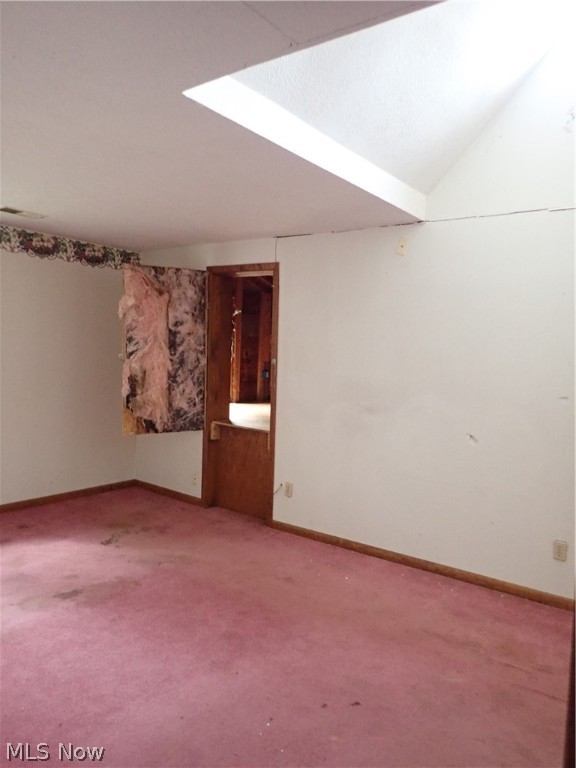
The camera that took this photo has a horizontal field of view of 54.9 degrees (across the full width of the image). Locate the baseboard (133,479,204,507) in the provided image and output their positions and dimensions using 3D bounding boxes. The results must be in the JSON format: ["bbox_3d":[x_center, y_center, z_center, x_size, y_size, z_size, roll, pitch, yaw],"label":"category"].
[{"bbox_3d":[-1.168,1.045,5.334,0.934,0.078,0.016,5,5,36],"label":"baseboard"}]

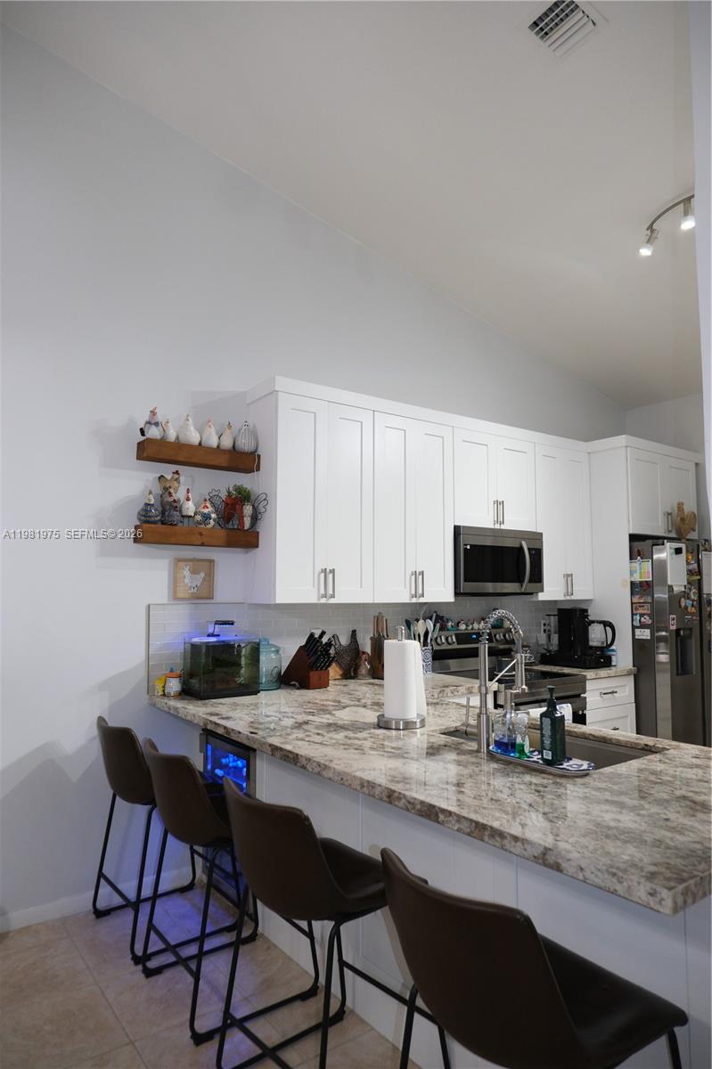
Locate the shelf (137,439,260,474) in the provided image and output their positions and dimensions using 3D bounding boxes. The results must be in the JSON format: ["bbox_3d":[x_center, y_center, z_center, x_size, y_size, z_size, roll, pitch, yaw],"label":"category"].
[{"bbox_3d":[-0.778,-0.387,3.427,0.600,0.080,0.140,4,-6,-36],"label":"shelf"}]

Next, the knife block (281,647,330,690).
[{"bbox_3d":[-0.261,0.674,3.542,0.129,0.213,0.247,4,-6,-36],"label":"knife block"}]

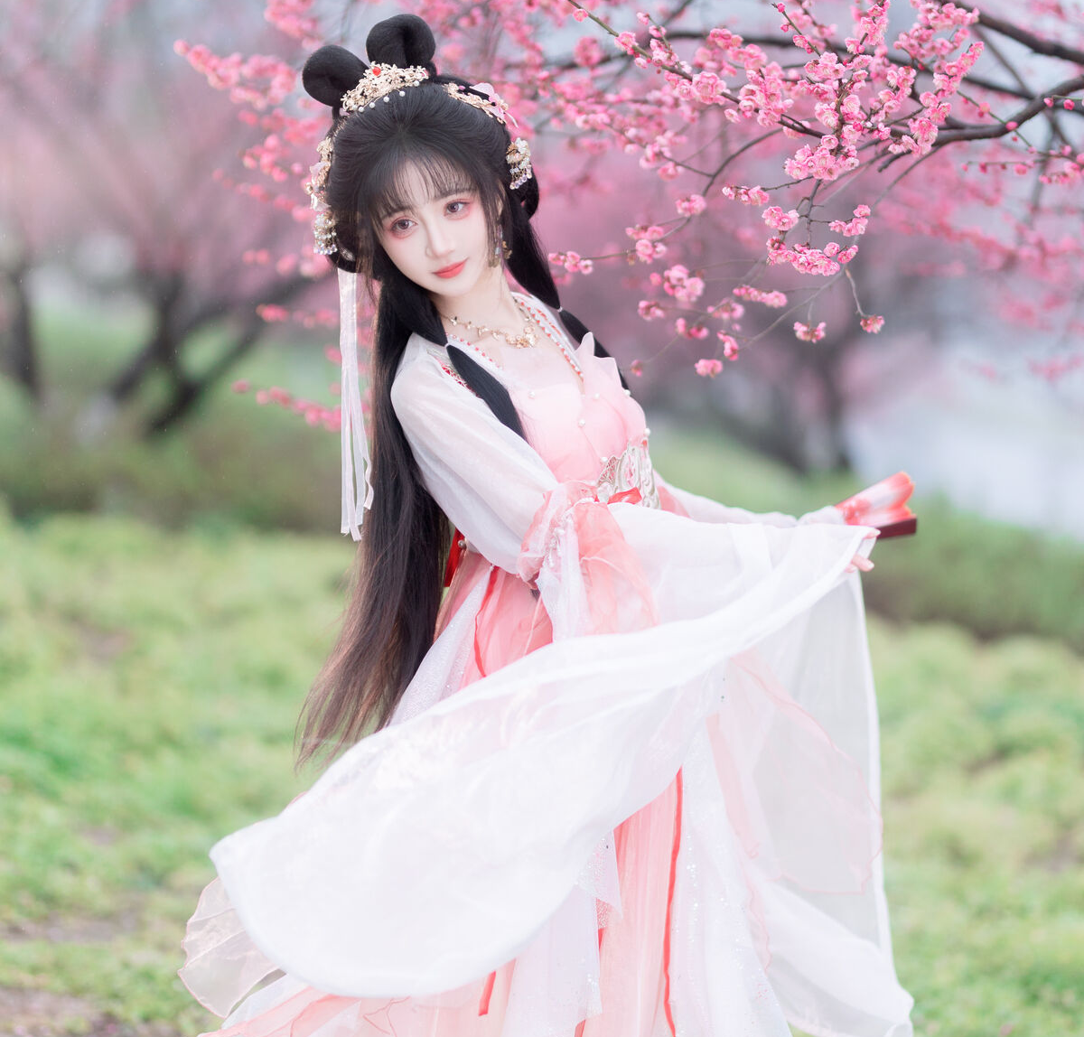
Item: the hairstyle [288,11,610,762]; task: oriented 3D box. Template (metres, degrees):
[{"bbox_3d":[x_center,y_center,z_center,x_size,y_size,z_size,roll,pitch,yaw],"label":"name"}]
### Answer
[{"bbox_3d":[-0.092,-0.149,4.400,0.330,0.860,0.340,-1,3,-27],"label":"hairstyle"}]

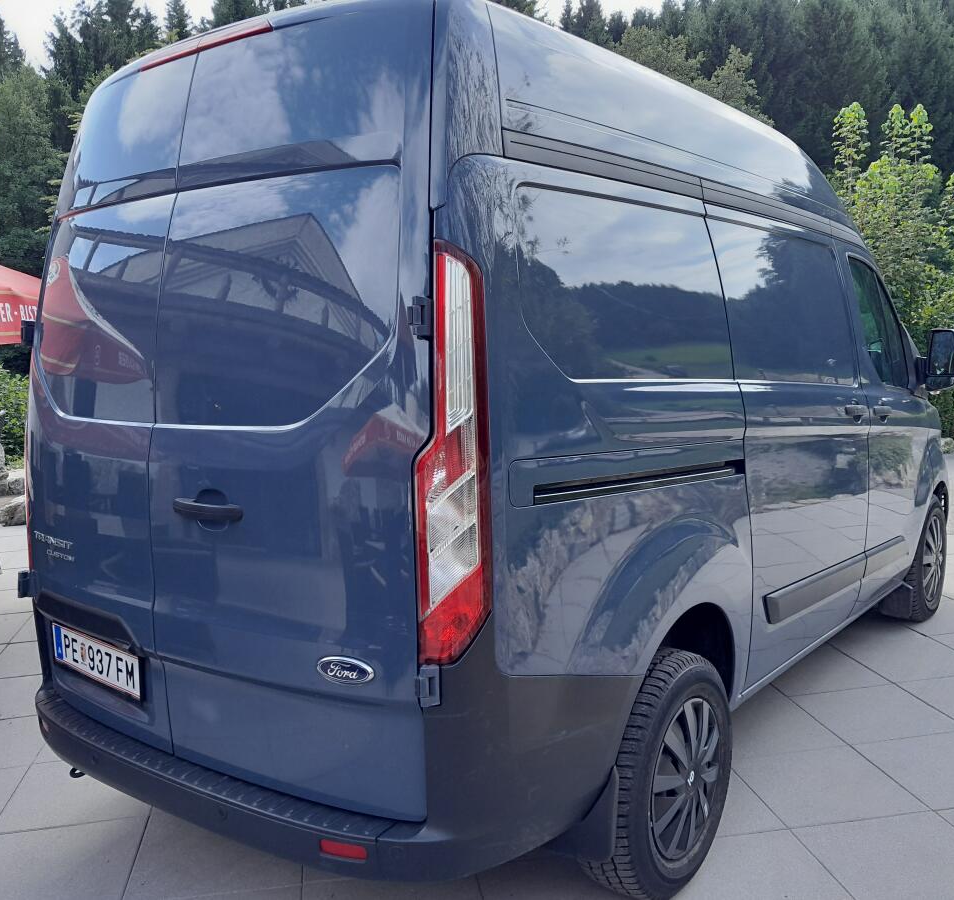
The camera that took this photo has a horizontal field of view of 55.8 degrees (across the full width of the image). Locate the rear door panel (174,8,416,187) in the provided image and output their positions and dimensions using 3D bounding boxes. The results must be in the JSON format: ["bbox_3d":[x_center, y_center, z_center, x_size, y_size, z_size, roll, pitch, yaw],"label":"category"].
[{"bbox_3d":[-0.414,-0.762,2.005,0.730,0.340,0.060,3,-6,34],"label":"rear door panel"}]

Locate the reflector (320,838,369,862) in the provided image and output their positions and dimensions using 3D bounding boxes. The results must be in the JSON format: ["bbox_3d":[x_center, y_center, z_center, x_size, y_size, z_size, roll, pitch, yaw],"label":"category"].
[{"bbox_3d":[-0.284,0.842,1.894,0.125,0.040,0.020,2,8,28],"label":"reflector"}]

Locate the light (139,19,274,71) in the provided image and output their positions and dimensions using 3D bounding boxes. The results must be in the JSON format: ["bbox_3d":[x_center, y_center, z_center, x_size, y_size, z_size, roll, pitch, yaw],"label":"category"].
[{"bbox_3d":[-0.684,-0.994,2.242,0.530,0.045,0.050,4,9,38],"label":"light"}]

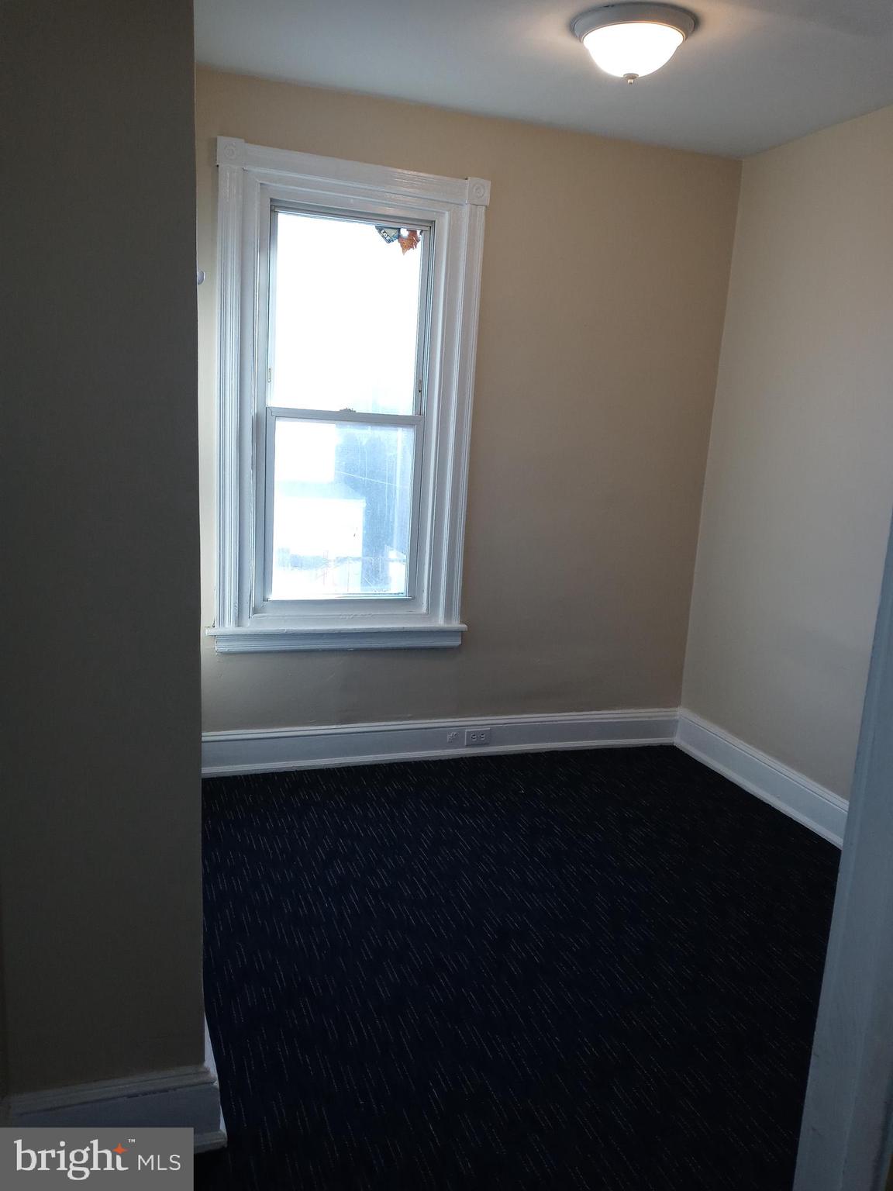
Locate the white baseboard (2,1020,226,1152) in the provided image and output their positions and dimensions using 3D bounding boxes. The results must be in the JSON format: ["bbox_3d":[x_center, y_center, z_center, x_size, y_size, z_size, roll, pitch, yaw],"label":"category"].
[{"bbox_3d":[-0.627,0.972,1.845,0.389,0.167,0.140,-1,12,-19],"label":"white baseboard"}]

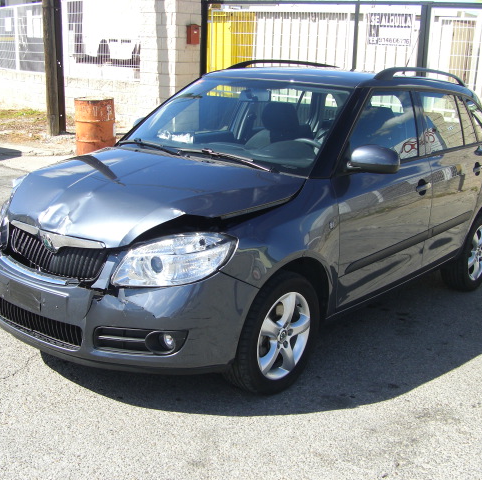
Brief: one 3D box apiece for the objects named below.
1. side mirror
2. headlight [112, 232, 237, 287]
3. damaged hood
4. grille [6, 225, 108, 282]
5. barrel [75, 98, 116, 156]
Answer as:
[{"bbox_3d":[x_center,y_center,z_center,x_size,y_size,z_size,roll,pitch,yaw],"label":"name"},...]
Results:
[{"bbox_3d":[0.642,-0.387,3.412,0.250,0.130,0.130,14,17,36],"label":"side mirror"},{"bbox_3d":[-0.264,0.079,2.804,0.400,0.240,0.330,14,17,36],"label":"headlight"},{"bbox_3d":[-0.481,-0.228,3.354,1.420,0.300,1.000,14,17,36],"label":"damaged hood"},{"bbox_3d":[-0.817,0.038,2.997,0.640,0.180,0.130,14,17,36],"label":"grille"},{"bbox_3d":[-2.188,-1.664,10.551,0.590,0.890,0.590,-2,13,-11],"label":"barrel"}]

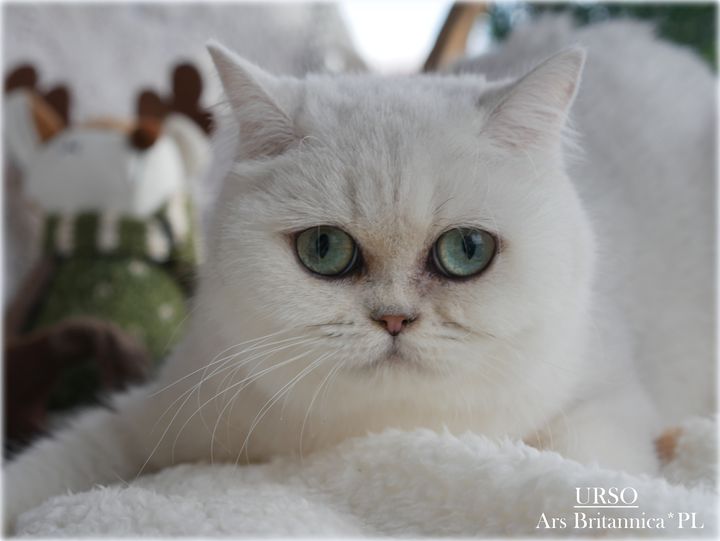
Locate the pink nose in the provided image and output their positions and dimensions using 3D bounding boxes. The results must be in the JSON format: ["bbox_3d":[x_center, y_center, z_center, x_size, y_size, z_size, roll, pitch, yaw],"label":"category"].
[{"bbox_3d":[0.011,0.017,0.592,0.013,0.007,0.009,1,2,1],"label":"pink nose"}]

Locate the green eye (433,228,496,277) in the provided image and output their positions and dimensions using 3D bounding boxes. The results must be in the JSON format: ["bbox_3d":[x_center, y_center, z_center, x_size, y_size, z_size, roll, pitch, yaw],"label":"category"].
[{"bbox_3d":[0.034,-0.005,0.607,0.021,0.016,0.013,1,2,-3],"label":"green eye"}]

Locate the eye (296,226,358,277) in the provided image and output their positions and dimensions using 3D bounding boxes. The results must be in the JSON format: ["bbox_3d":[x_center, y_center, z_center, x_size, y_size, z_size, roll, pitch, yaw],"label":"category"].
[{"bbox_3d":[-0.011,-0.006,0.607,0.020,0.016,0.013,1,2,5],"label":"eye"}]

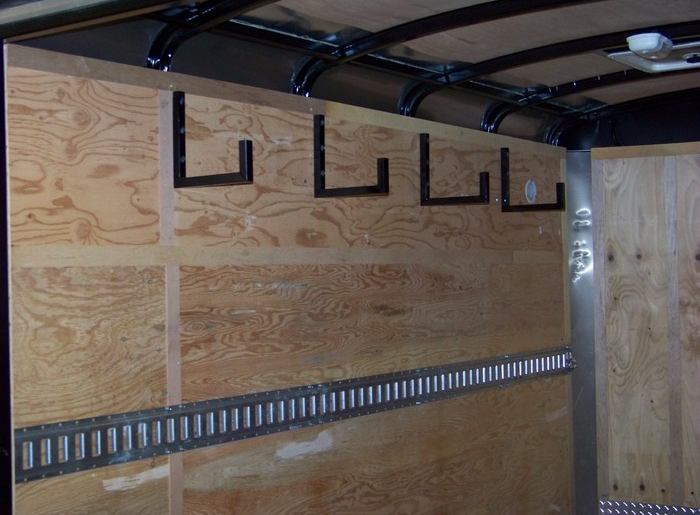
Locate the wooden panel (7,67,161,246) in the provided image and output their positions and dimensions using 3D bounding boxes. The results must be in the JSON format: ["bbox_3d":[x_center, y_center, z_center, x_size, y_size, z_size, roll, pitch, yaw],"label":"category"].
[{"bbox_3d":[-0.646,-0.234,2.747,0.018,0.413,0.475,-2,-1,36],"label":"wooden panel"}]

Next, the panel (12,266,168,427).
[{"bbox_3d":[-0.632,0.207,2.745,0.018,0.370,0.484,-2,-1,36],"label":"panel"}]

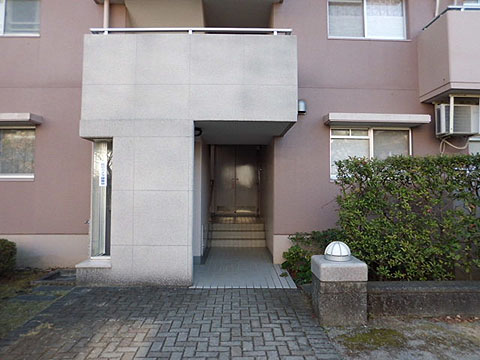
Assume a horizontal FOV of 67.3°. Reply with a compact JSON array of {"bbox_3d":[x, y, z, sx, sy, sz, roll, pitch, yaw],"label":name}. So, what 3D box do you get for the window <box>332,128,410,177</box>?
[{"bbox_3d":[2.340,-0.450,6.410,1.450,0.950,0.100,0,-1,0],"label":"window"}]

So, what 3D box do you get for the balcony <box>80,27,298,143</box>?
[{"bbox_3d":[-0.700,-1.350,5.680,2.950,1.420,1.500,0,-1,0],"label":"balcony"}]

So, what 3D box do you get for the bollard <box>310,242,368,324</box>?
[{"bbox_3d":[1.045,1.060,3.825,0.475,0.815,0.460,0,-1,0],"label":"bollard"}]

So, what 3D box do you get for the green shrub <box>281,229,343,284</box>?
[{"bbox_3d":[1.130,1.150,5.700,0.880,0.690,0.850,0,-1,0],"label":"green shrub"}]

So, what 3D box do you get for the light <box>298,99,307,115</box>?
[{"bbox_3d":[1.105,-1.280,6.320,0.140,0.220,0.150,0,-1,0],"label":"light"}]

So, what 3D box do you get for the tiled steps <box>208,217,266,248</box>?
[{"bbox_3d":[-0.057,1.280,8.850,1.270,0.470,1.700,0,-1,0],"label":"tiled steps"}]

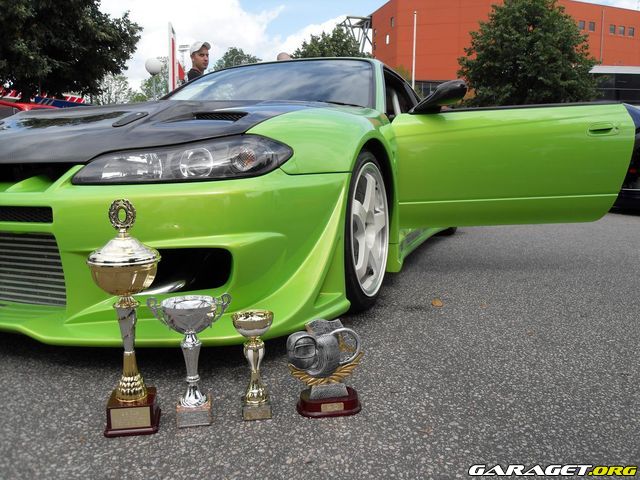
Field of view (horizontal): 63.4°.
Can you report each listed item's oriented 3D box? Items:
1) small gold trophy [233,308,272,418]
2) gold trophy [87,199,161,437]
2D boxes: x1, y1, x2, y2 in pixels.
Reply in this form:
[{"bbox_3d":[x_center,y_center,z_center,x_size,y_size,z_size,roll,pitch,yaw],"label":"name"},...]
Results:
[{"bbox_3d":[-0.135,0.260,1.077,0.084,0.212,0.083,-1,7,-9],"label":"small gold trophy"},{"bbox_3d":[-0.376,0.147,1.017,0.145,0.453,0.143,-1,7,-7],"label":"gold trophy"}]

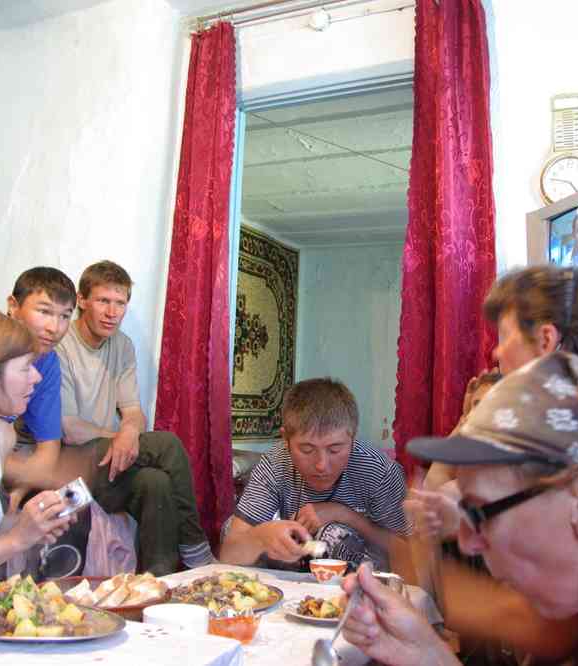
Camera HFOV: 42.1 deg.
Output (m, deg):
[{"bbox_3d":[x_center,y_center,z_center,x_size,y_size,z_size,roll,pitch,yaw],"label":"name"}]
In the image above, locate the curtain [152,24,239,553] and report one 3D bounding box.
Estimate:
[{"bbox_3d":[-0.341,-0.208,2.902,0.305,2.119,0.130,-2,-8,21],"label":"curtain"}]

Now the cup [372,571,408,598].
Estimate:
[{"bbox_3d":[0.204,0.533,1.573,0.090,0.058,0.090,1,-8,0],"label":"cup"}]

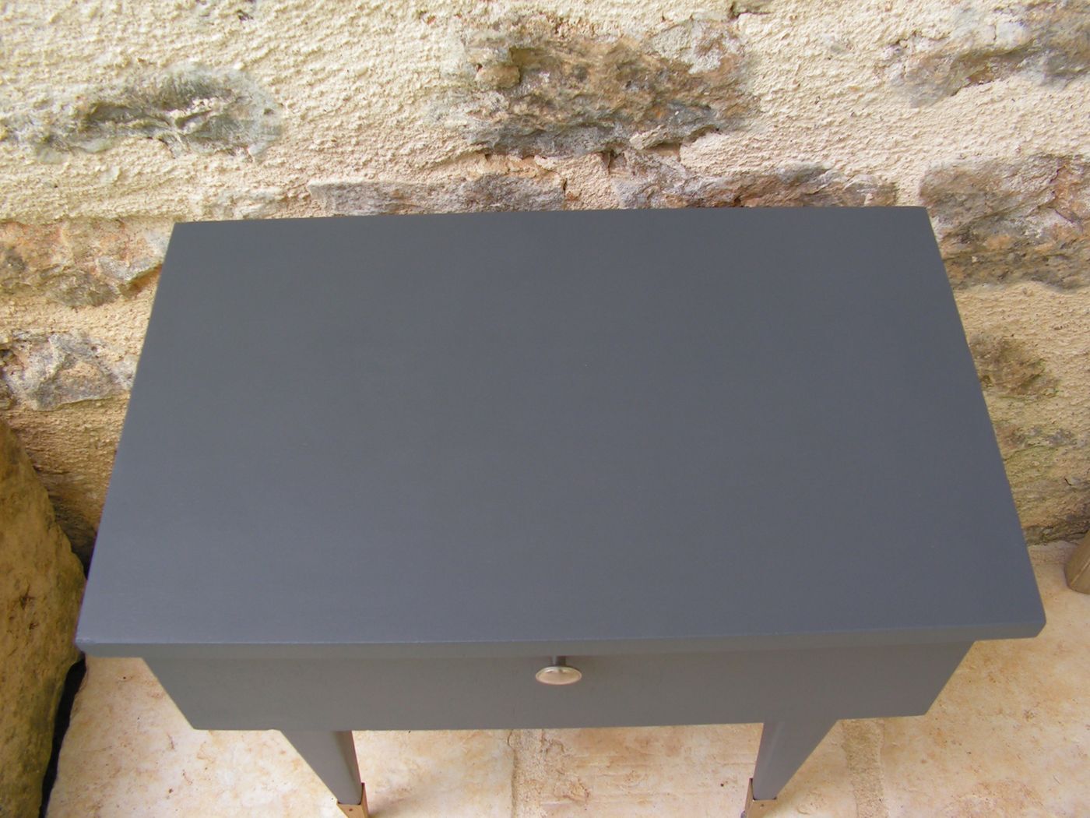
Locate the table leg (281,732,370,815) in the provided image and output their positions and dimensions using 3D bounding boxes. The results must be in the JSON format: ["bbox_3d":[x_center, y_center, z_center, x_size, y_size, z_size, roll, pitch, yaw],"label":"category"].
[{"bbox_3d":[-0.179,0.291,0.951,0.054,0.366,0.049,-1,54,0],"label":"table leg"}]

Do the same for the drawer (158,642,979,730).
[{"bbox_3d":[0.006,0.052,0.793,0.508,0.164,0.289,-1,54,0],"label":"drawer"}]

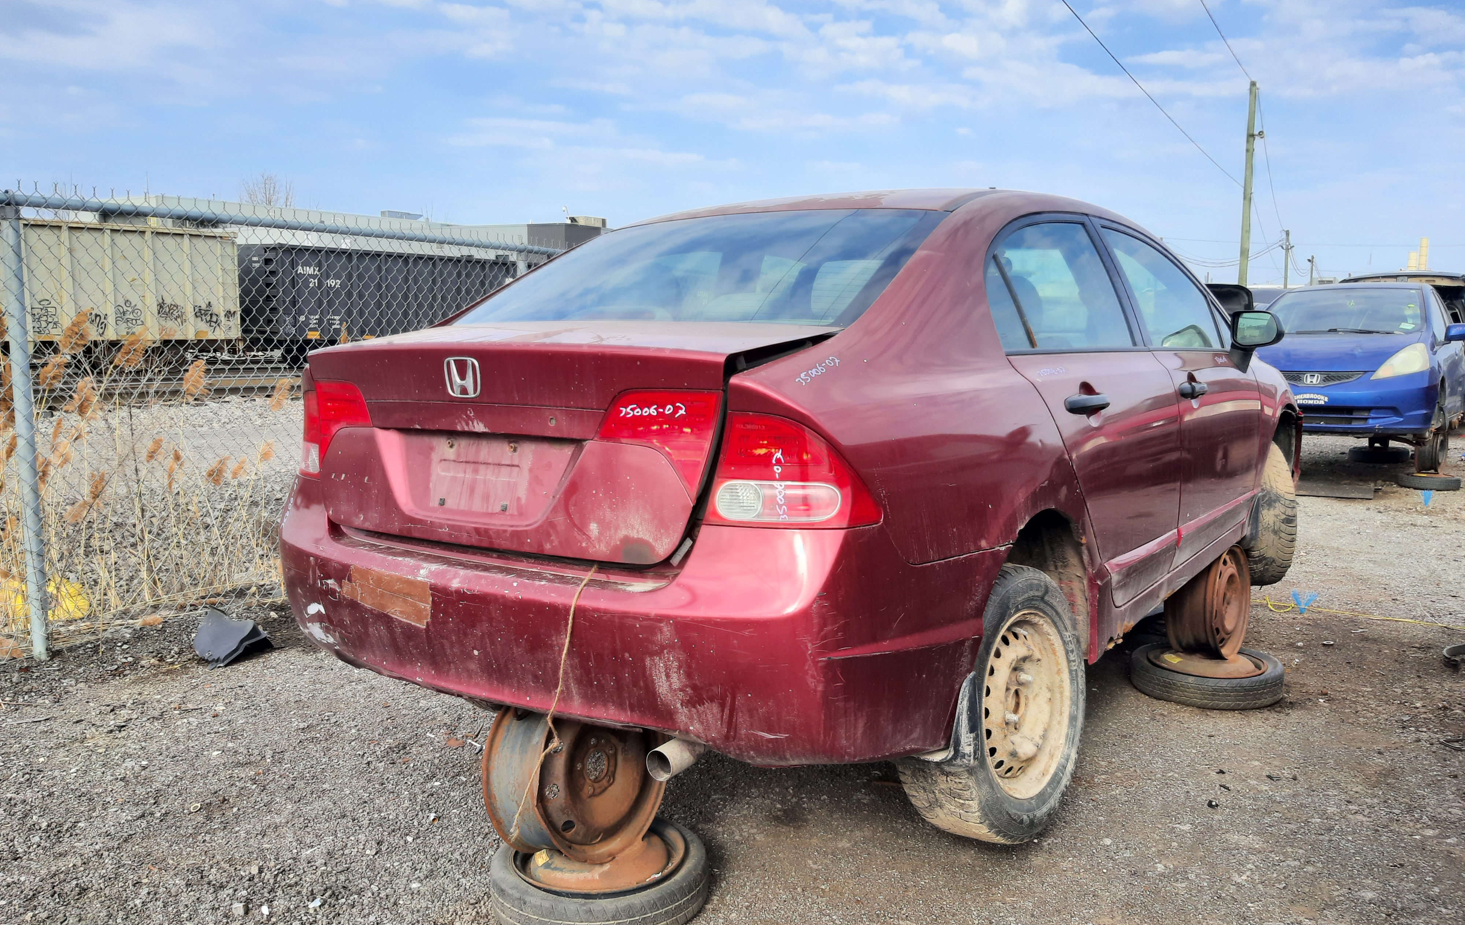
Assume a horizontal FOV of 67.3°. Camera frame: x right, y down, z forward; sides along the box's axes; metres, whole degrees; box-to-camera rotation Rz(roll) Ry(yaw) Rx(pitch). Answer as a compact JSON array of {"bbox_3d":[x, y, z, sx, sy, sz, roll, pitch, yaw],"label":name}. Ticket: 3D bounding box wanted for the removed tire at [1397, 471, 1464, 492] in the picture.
[{"bbox_3d":[6.108,0.169,9.650,0.500,0.120,0.500,0,7,0],"label":"removed tire"}]

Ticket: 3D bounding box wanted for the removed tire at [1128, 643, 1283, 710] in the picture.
[{"bbox_3d":[1.745,0.776,4.054,0.525,0.122,0.525,0,7,0],"label":"removed tire"}]

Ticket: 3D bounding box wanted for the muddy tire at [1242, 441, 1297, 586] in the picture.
[{"bbox_3d":[2.185,0.212,4.640,0.200,0.620,0.620,1,7,8],"label":"muddy tire"}]

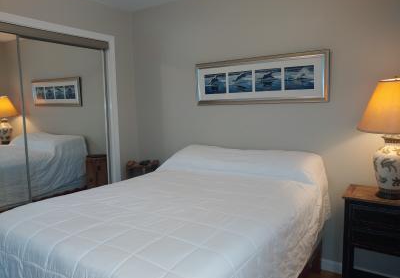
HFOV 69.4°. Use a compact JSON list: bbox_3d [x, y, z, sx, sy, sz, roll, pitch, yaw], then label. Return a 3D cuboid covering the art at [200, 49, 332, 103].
[{"bbox_3d":[0.479,-0.504,2.547,1.234,0.402,0.030,4,8,35],"label":"art"}]

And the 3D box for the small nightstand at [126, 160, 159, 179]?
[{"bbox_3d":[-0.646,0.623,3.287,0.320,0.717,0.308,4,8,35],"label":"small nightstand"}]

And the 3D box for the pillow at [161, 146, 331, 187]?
[{"bbox_3d":[0.279,0.204,2.486,1.390,0.221,0.409,4,8,35],"label":"pillow"}]

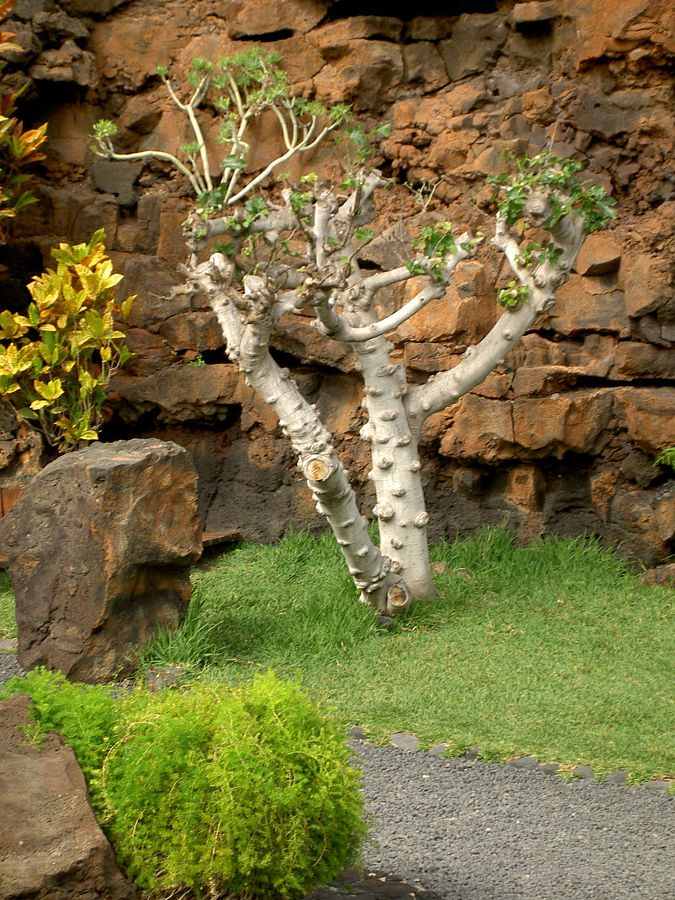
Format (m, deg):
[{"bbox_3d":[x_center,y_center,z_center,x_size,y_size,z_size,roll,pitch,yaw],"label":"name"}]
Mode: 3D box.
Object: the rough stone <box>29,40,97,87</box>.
[{"bbox_3d":[-1.348,-1.895,13.000,0.333,0.225,0.240,0,5,0],"label":"rough stone"}]

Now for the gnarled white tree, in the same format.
[{"bbox_3d":[0.071,-0.488,11.100,2.193,2.369,1.600,0,5,0],"label":"gnarled white tree"}]

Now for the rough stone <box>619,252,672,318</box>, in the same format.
[{"bbox_3d":[1.463,-0.782,12.600,0.257,0.314,0.230,0,5,0],"label":"rough stone"}]

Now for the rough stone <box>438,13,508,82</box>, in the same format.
[{"bbox_3d":[0.667,-1.973,13.000,0.343,0.343,0.260,0,5,0],"label":"rough stone"}]

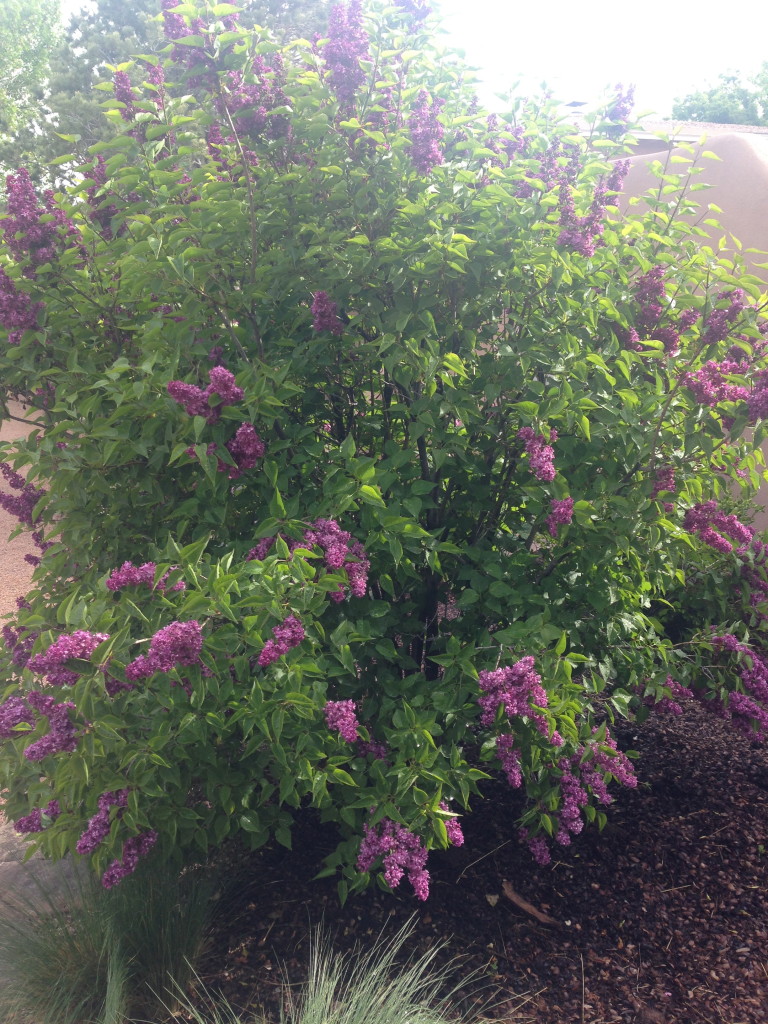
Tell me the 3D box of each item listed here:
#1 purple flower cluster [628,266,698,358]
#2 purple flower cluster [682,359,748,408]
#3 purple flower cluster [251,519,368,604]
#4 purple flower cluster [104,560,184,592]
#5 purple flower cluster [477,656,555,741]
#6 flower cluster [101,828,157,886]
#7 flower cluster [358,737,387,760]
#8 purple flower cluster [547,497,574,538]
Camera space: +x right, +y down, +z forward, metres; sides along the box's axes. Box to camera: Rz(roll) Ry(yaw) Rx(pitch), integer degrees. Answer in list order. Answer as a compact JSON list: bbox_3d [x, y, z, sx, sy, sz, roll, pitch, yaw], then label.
[{"bbox_3d":[0.813,-0.585,2.850,0.210,0.246,0.180,0,12,0],"label":"purple flower cluster"},{"bbox_3d":[0.917,-0.355,2.700,0.182,0.139,0.130,0,18,0],"label":"purple flower cluster"},{"bbox_3d":[-0.187,0.122,2.450,0.306,0.192,0.190,0,12,0],"label":"purple flower cluster"},{"bbox_3d":[-0.537,0.145,2.200,0.176,0.070,0.090,0,18,0],"label":"purple flower cluster"},{"bbox_3d":[0.330,0.468,2.450,0.196,0.196,0.160,0,12,0],"label":"purple flower cluster"},{"bbox_3d":[-0.571,0.783,2.200,0.126,0.125,0.095,0,13,0],"label":"flower cluster"},{"bbox_3d":[-0.027,0.557,2.300,0.085,0.070,0.070,0,18,0],"label":"flower cluster"},{"bbox_3d":[0.533,0.017,2.950,0.085,0.119,0.085,0,12,0],"label":"purple flower cluster"}]

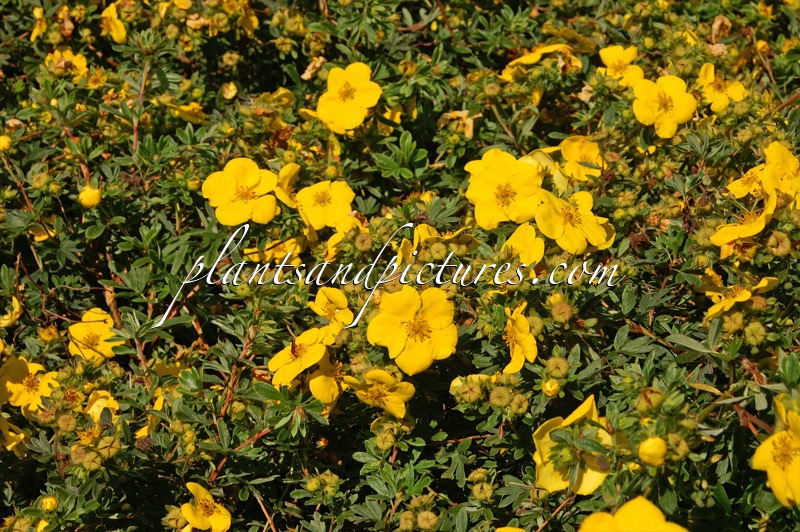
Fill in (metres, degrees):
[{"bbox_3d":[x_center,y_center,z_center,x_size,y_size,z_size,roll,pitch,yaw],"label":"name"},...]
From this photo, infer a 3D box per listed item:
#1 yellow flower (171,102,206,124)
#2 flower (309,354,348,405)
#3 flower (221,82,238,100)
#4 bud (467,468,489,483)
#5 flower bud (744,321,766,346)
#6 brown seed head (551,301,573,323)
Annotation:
[{"bbox_3d":[-0.109,-0.079,1.030,0.021,0.009,0.021,25,8,40],"label":"yellow flower"},{"bbox_3d":[-0.028,0.043,0.775,0.010,0.023,0.023,-30,7,37],"label":"flower"},{"bbox_3d":[-0.091,-0.093,1.070,0.009,0.010,0.009,7,30,0],"label":"flower"},{"bbox_3d":[0.027,0.072,0.691,0.007,0.005,0.008,-16,29,-6],"label":"bud"},{"bbox_3d":[0.142,0.027,0.800,0.009,0.008,0.009,0,63,0],"label":"flower bud"},{"bbox_3d":[0.065,0.018,0.810,0.009,0.008,0.009,0,60,0],"label":"brown seed head"}]

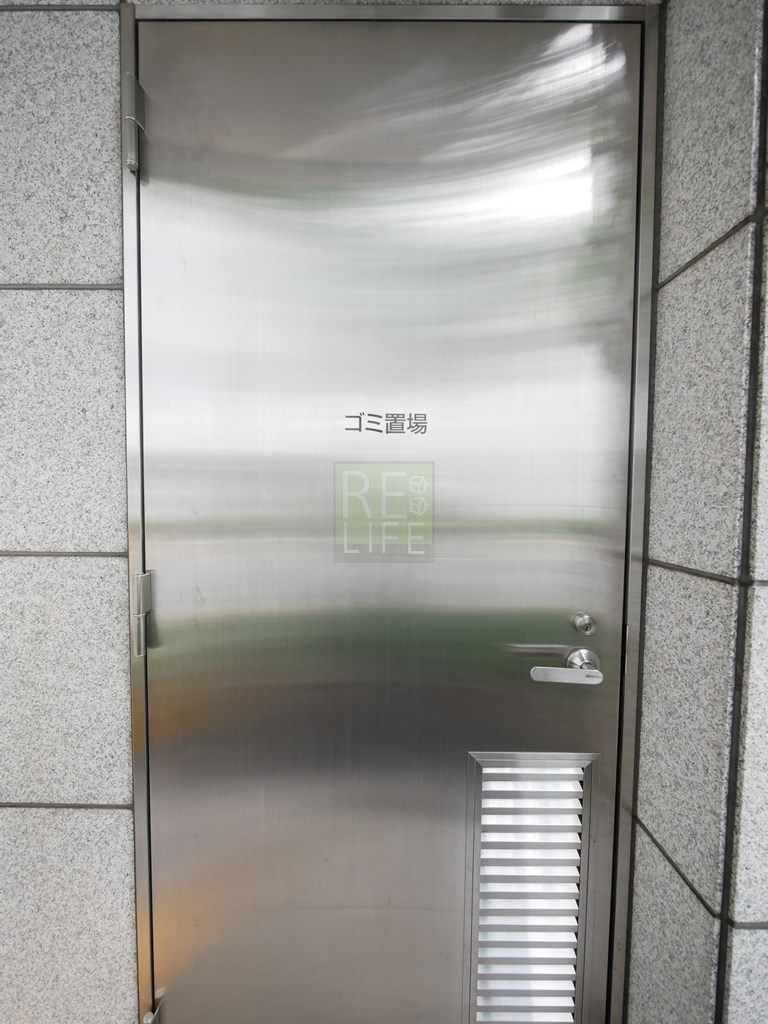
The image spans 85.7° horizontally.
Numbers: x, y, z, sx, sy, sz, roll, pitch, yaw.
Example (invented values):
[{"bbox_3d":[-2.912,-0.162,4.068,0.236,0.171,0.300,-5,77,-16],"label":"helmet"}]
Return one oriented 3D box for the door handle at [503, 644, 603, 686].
[{"bbox_3d":[0.305,0.266,0.693,0.138,0.056,0.055,0,3,0],"label":"door handle"}]

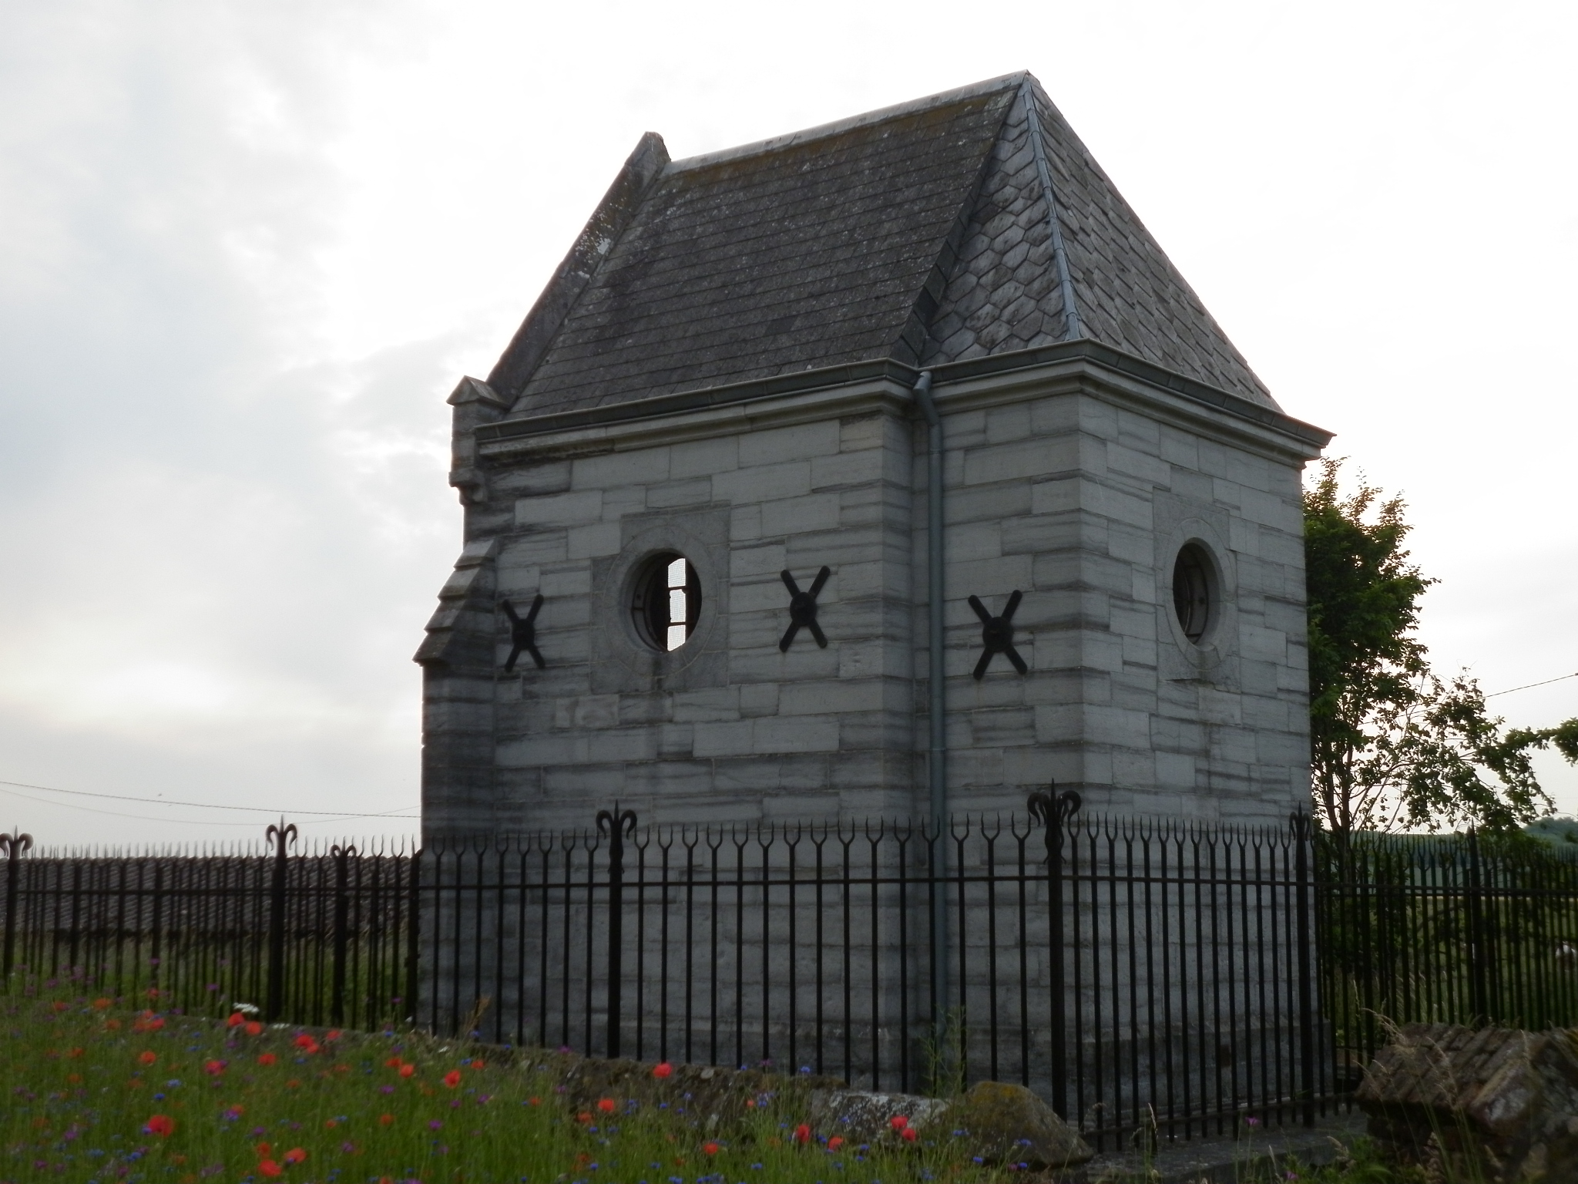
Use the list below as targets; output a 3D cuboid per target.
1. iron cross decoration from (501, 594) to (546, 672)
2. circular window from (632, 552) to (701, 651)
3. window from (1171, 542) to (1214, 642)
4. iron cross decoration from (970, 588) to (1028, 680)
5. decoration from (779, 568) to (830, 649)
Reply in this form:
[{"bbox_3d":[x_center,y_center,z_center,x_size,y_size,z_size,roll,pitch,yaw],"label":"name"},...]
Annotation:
[{"bbox_3d":[-1.722,0.267,14.691,0.379,0.460,0.070,-6,-10,37],"label":"iron cross decoration"},{"bbox_3d":[-0.739,0.064,14.100,0.640,0.640,0.140,-6,-10,37],"label":"circular window"},{"bbox_3d":[2.394,0.018,13.713,0.140,0.640,0.640,-6,-10,37],"label":"window"},{"bbox_3d":[1.166,0.242,12.823,0.379,0.467,0.070,-6,-10,37],"label":"iron cross decoration"},{"bbox_3d":[0.083,0.095,13.306,0.369,0.464,0.070,-6,-10,37],"label":"decoration"}]

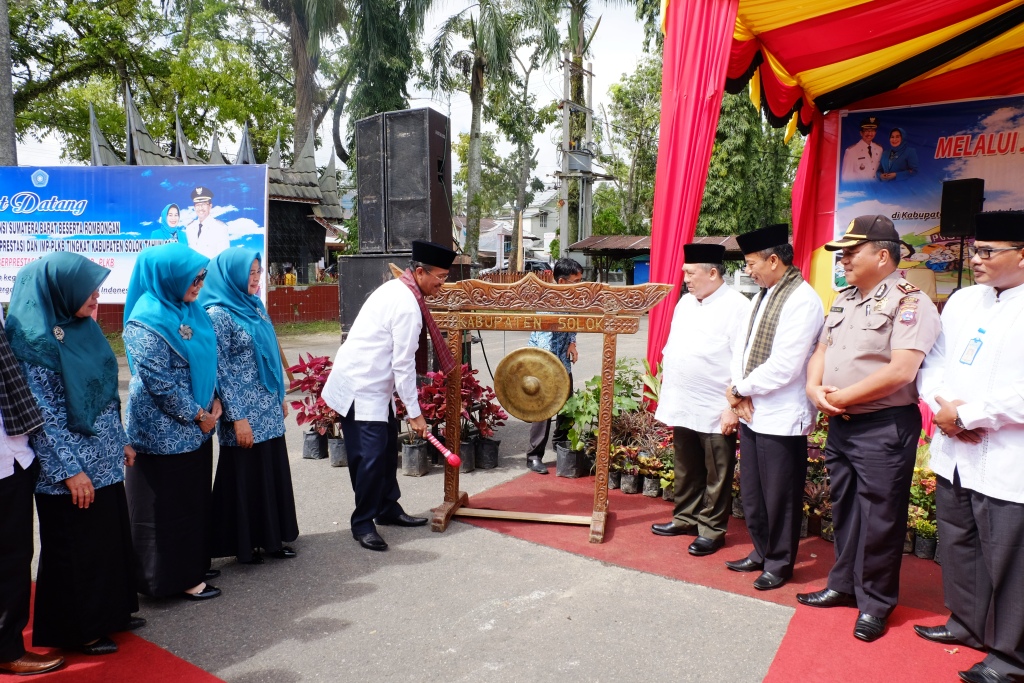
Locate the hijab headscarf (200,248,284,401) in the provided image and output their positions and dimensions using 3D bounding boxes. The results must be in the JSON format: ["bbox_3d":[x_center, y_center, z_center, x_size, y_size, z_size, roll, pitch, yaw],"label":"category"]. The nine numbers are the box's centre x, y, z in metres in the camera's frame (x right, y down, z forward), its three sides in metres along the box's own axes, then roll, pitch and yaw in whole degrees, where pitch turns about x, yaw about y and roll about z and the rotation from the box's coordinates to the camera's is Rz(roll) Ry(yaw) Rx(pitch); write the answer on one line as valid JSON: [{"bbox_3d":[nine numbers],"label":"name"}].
[{"bbox_3d":[-1.451,-0.091,3.674,0.386,0.817,0.406,1,4,19],"label":"hijab headscarf"}]

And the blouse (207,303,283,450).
[{"bbox_3d":[-1.446,0.167,3.690,0.335,0.817,0.467,1,4,19],"label":"blouse"}]

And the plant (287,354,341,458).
[{"bbox_3d":[-1.620,0.517,5.640,0.460,0.880,0.440,-1,6,-16],"label":"plant"}]

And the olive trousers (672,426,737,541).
[{"bbox_3d":[1.100,0.655,3.857,0.300,0.900,0.400,-2,6,-25],"label":"olive trousers"}]

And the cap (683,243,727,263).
[{"bbox_3d":[1.060,-0.485,3.760,0.250,0.105,0.190,-2,5,-23],"label":"cap"}]

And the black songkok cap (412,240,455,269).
[{"bbox_3d":[-0.434,-0.482,3.800,0.240,0.105,0.170,18,12,19],"label":"black songkok cap"}]

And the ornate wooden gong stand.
[{"bbox_3d":[0.085,0.348,4.090,1.710,1.530,0.490,3,6,12],"label":"ornate wooden gong stand"}]

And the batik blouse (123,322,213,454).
[{"bbox_3d":[-1.611,0.189,3.220,0.310,0.680,0.440,2,5,25],"label":"batik blouse"}]

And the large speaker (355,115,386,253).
[{"bbox_3d":[-1.137,-1.430,6.294,0.457,1.228,0.457,3,5,44],"label":"large speaker"}]

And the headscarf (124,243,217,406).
[{"bbox_3d":[-1.586,-0.089,3.180,0.340,0.730,0.360,2,5,25],"label":"headscarf"}]

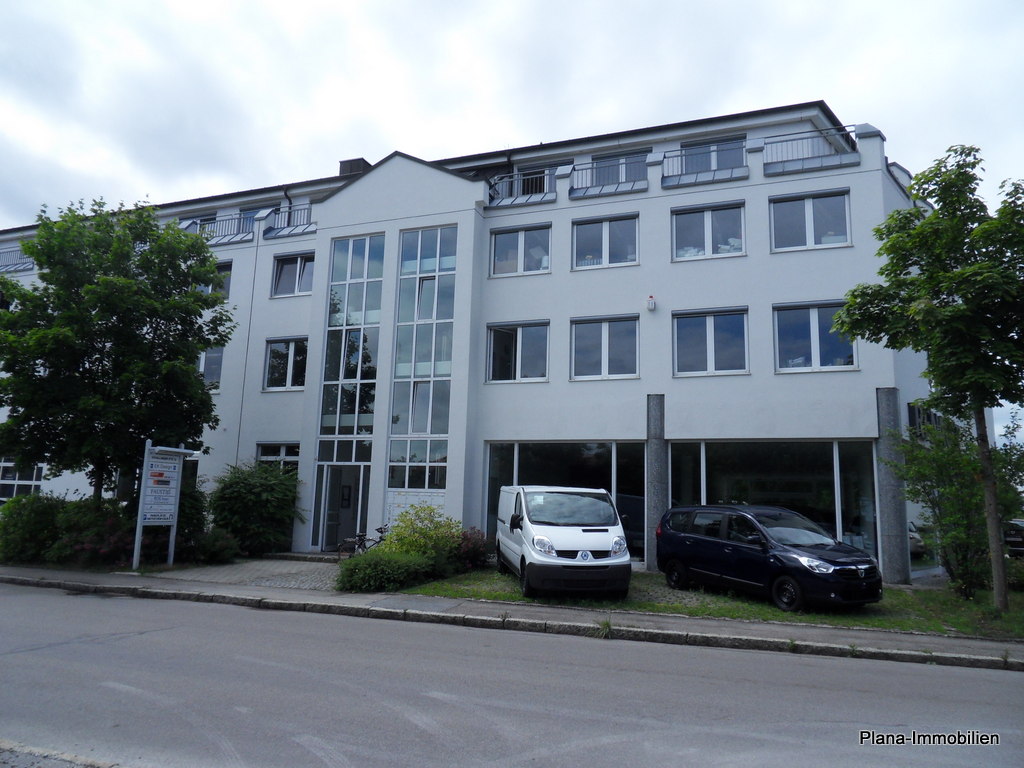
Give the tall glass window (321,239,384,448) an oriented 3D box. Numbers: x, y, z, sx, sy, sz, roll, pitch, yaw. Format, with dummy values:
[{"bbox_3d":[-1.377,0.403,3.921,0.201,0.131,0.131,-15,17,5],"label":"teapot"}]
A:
[{"bbox_3d":[-4.586,-1.380,20.386,1.790,6.000,0.170,-2,-10,20],"label":"tall glass window"}]

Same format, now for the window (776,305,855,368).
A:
[{"bbox_3d":[7.826,-1.197,18.314,2.000,1.879,0.160,-2,-11,20],"label":"window"}]

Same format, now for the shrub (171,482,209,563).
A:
[{"bbox_3d":[-8.233,3.522,18.404,1.200,1.921,1.200,6,-10,-23],"label":"shrub"}]

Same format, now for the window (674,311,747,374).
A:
[{"bbox_3d":[5.376,-1.111,19.201,2.000,1.879,0.160,-2,-11,20],"label":"window"}]

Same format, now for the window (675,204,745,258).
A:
[{"bbox_3d":[5.464,-4.215,19.748,2.000,1.619,0.160,-2,-11,20],"label":"window"}]

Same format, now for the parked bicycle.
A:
[{"bbox_3d":[-2.966,3.581,15.385,1.750,1.060,0.600,-2,-10,20],"label":"parked bicycle"}]

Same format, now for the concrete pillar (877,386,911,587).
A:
[{"bbox_3d":[9.239,2.456,17.316,0.540,4.723,0.540,-2,-11,20],"label":"concrete pillar"}]

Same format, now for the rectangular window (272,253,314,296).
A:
[{"bbox_3d":[-6.745,-3.445,22.319,1.830,1.480,0.170,-2,-10,20],"label":"rectangular window"}]

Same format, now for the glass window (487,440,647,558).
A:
[{"bbox_3d":[1.368,3.056,18.725,4.365,3.065,0.180,-2,-11,20],"label":"glass window"}]

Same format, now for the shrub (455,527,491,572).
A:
[{"bbox_3d":[-0.962,3.858,16.703,0.850,1.050,0.800,1,-9,0],"label":"shrub"}]

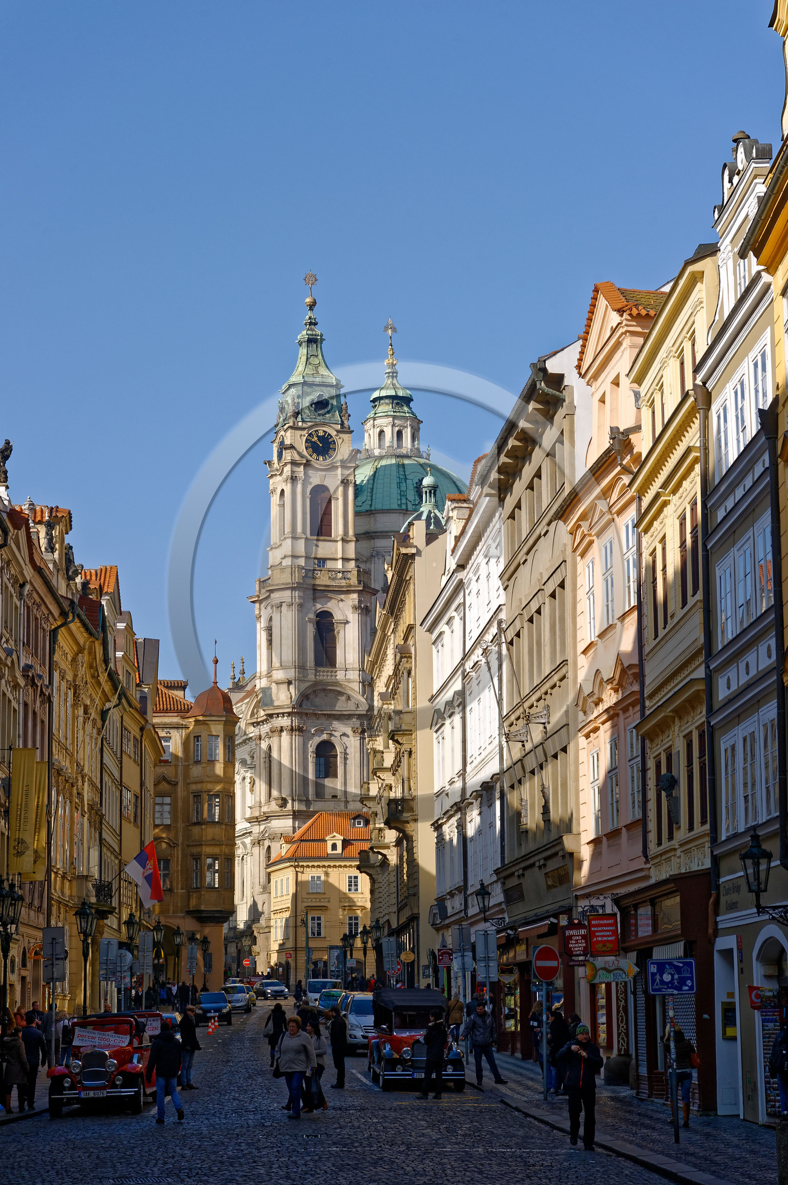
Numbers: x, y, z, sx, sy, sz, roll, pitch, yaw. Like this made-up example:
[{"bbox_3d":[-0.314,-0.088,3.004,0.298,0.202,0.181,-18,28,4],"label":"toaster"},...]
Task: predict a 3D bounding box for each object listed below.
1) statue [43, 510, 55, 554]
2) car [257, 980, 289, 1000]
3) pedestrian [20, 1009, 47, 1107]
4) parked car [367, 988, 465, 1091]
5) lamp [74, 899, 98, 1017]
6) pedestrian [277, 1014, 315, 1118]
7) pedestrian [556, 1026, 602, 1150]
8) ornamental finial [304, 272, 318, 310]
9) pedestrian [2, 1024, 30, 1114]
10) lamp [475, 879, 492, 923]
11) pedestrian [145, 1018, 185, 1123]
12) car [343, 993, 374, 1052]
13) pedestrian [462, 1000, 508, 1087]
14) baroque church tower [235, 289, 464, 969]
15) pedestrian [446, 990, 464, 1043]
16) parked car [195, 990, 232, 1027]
[{"bbox_3d":[-13.050,-2.281,87.149,0.500,1.650,0.500,0,-10,-3],"label":"statue"},{"bbox_3d":[-9.390,30.071,174.381,1.810,1.470,4.700,2,-11,-14],"label":"car"},{"bbox_3d":[-6.522,8.487,41.753,0.460,1.720,0.340,-3,-10,11],"label":"pedestrian"},{"bbox_3d":[0.429,9.671,49.982,1.760,2.040,4.600,0,-10,-4],"label":"parked car"},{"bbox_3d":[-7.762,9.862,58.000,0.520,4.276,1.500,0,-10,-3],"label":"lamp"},{"bbox_3d":[-1.685,8.052,39.152,0.620,1.690,0.520,-4,-11,17],"label":"pedestrian"},{"bbox_3d":[2.682,7.114,33.200,0.660,1.783,0.450,0,-10,-2],"label":"pedestrian"},{"bbox_3d":[-9.244,-33.309,255.383,1.500,4.250,1.250,2,-11,-11],"label":"ornamental finial"},{"bbox_3d":[-7.167,9.025,43.644,0.420,1.600,0.500,9,-14,-44],"label":"pedestrian"},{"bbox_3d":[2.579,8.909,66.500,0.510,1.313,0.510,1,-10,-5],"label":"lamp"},{"bbox_3d":[-3.869,8.077,38.953,0.620,1.720,0.500,2,-11,-14],"label":"pedestrian"},{"bbox_3d":[-0.590,13.160,70.360,1.920,1.800,4.750,0,-10,-4],"label":"car"},{"bbox_3d":[1.885,9.452,48.253,0.880,1.720,0.480,-6,-11,26],"label":"pedestrian"},{"bbox_3d":[-6.246,5.979,264.501,27.000,77.500,31.000,2,-11,-14],"label":"baroque church tower"},{"bbox_3d":[1.897,13.258,71.500,0.540,1.654,0.380,1,-10,-5],"label":"pedestrian"},{"bbox_3d":[-8.276,19.097,105.572,1.650,1.430,3.950,0,-10,-4],"label":"parked car"}]

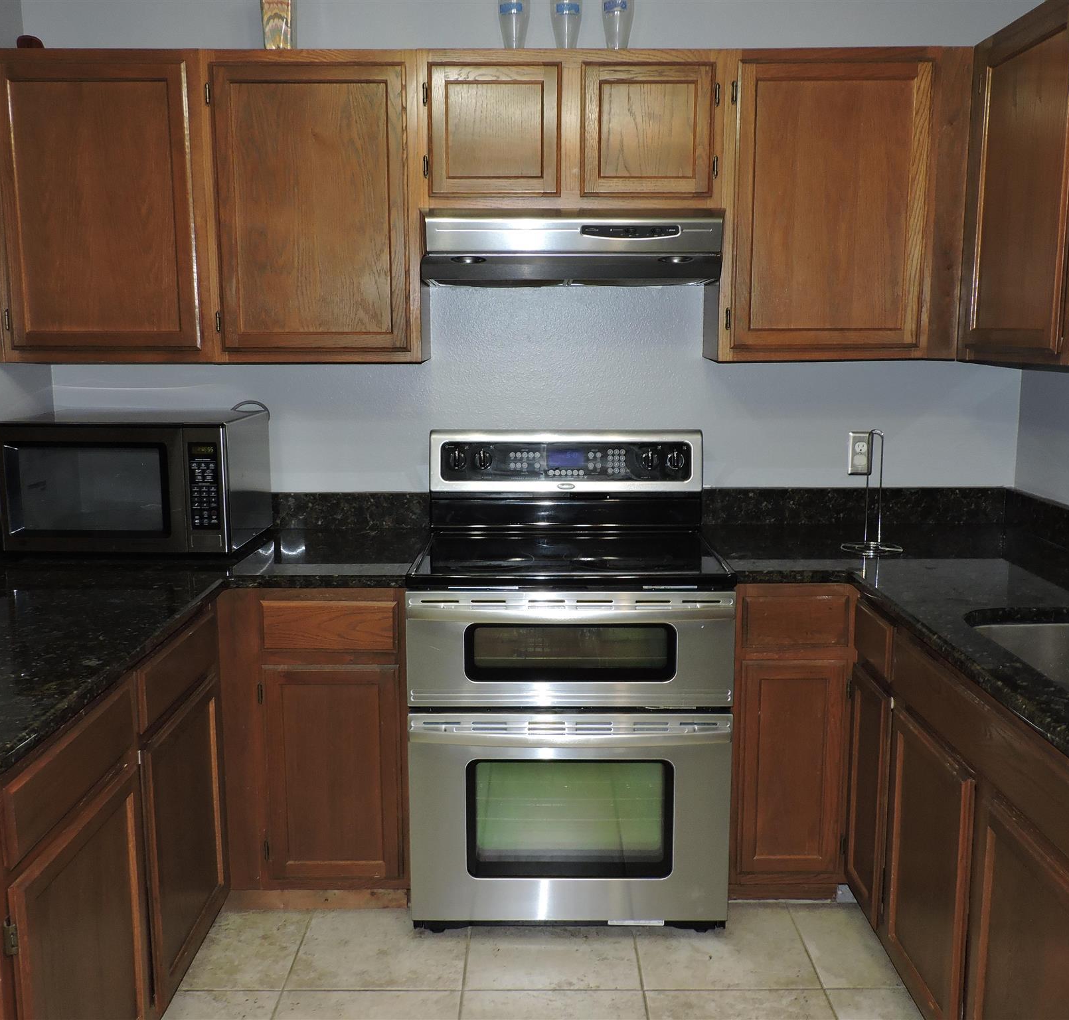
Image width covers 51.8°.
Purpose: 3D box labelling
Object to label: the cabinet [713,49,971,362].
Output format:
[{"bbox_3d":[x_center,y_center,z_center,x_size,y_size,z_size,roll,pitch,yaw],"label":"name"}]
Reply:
[{"bbox_3d":[0.773,-0.780,2.895,0.610,0.760,0.330,0,10,0],"label":"cabinet"}]

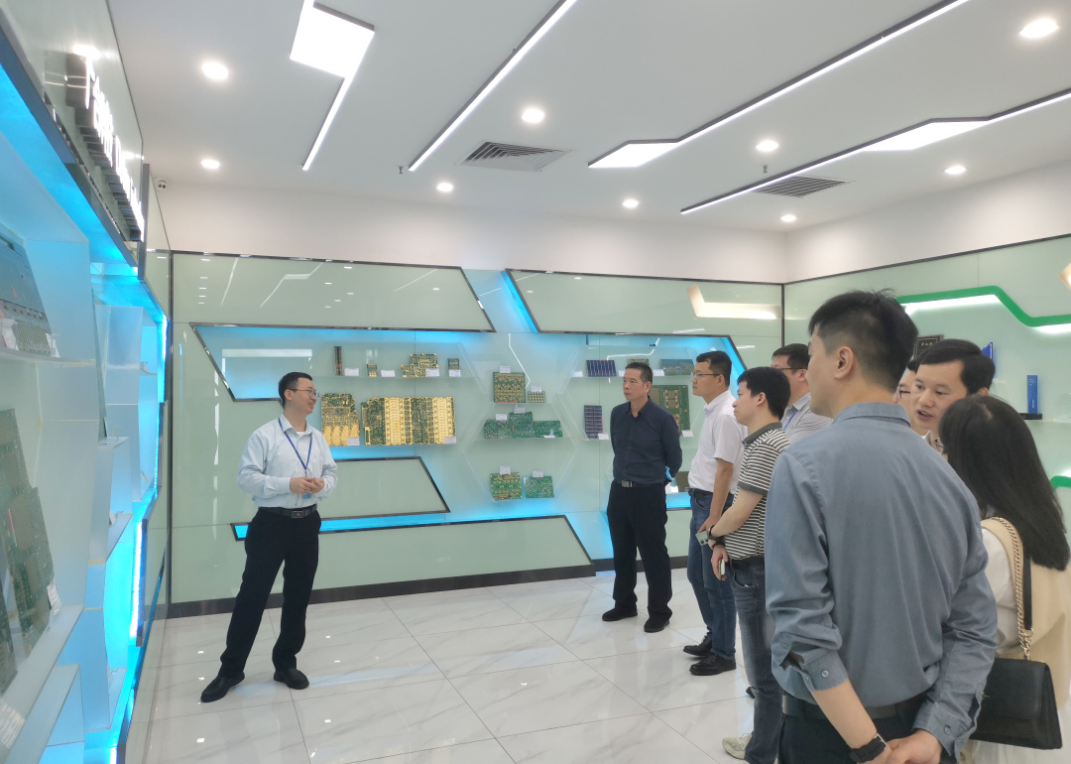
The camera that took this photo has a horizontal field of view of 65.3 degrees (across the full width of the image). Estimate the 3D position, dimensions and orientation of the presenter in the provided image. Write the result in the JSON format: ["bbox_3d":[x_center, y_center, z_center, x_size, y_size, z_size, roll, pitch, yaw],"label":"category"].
[{"bbox_3d":[-1.362,0.774,4.410,0.660,1.665,0.480,0,0,-42],"label":"presenter"}]

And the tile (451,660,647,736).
[{"bbox_3d":[0.045,1.607,4.274,0.800,0.010,0.800,0,0,-22],"label":"tile"}]

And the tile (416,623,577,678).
[{"bbox_3d":[-0.257,1.607,5.031,0.800,0.010,0.800,0,0,-22],"label":"tile"}]

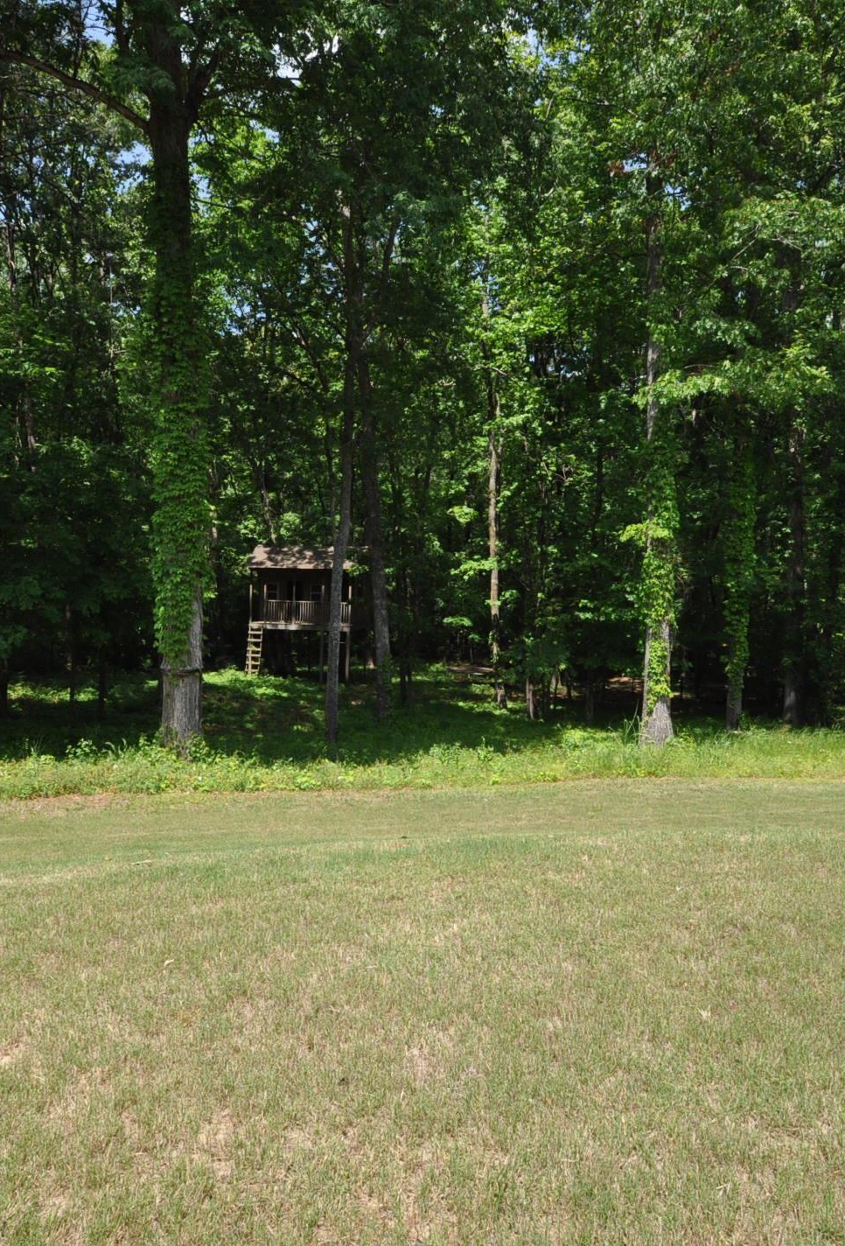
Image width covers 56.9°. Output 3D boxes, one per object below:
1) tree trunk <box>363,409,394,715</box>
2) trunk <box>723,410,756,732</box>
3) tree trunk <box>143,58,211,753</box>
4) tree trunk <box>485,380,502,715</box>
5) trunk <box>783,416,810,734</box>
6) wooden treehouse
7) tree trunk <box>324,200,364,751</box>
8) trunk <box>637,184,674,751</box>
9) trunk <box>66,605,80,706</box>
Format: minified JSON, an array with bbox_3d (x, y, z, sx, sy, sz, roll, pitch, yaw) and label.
[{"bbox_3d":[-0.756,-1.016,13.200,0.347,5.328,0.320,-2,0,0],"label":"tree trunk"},{"bbox_3d":[4.877,-0.800,12.000,0.428,4.956,0.400,1,0,0],"label":"trunk"},{"bbox_3d":[-3.365,-2.983,10.700,0.824,9.521,0.720,-1,0,0],"label":"tree trunk"},{"bbox_3d":[1.411,-1.659,15.500,0.291,6.663,0.270,0,0,0],"label":"tree trunk"},{"bbox_3d":[6.020,-0.804,12.600,0.355,4.991,0.340,0,0,0],"label":"trunk"},{"bbox_3d":[-3.800,-0.359,24.600,3.300,4.000,2.900,0,0,-3],"label":"wooden treehouse"},{"bbox_3d":[-1.065,-2.000,10.600,0.398,7.482,0.340,2,0,0],"label":"tree trunk"},{"bbox_3d":[3.164,-2.229,10.600,0.438,7.820,0.420,-1,0,0],"label":"trunk"},{"bbox_3d":[-7.537,0.646,16.800,0.268,2.144,0.250,0,0,0],"label":"trunk"}]

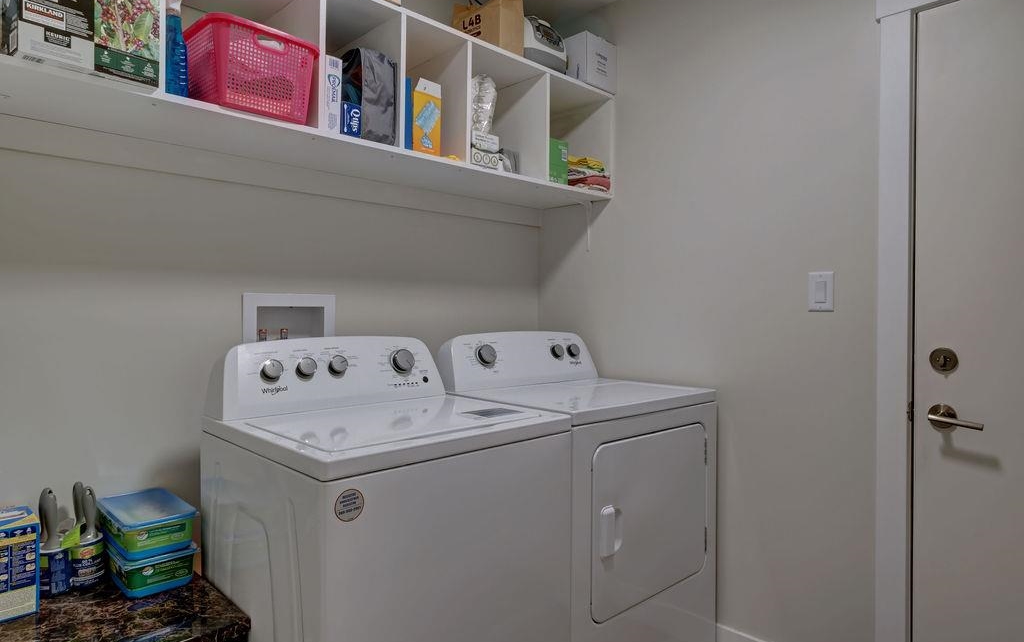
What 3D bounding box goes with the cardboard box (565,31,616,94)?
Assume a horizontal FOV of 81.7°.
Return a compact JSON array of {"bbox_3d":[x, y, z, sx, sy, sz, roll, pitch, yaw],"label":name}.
[{"bbox_3d":[0.281,-0.990,2.349,0.174,0.198,0.180,-1,1,-44],"label":"cardboard box"}]

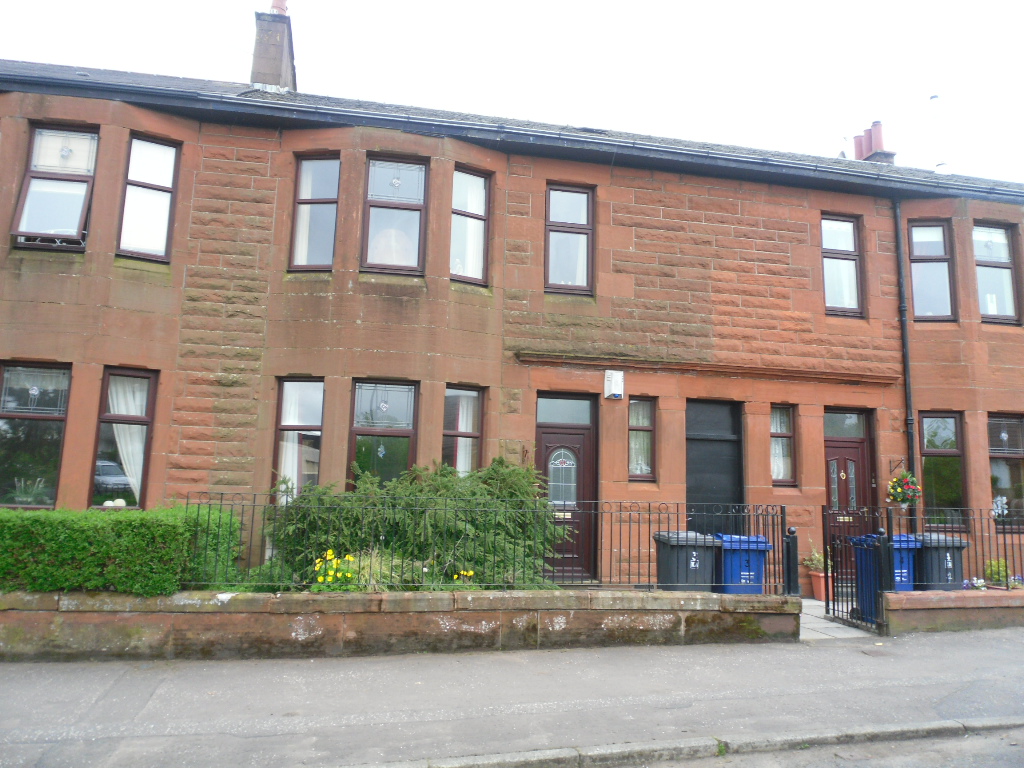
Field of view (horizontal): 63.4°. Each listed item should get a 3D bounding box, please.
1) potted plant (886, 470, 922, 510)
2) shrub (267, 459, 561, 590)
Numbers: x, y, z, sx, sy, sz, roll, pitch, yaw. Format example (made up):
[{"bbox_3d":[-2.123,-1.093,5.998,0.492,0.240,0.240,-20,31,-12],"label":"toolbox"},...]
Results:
[{"bbox_3d":[5.795,1.559,12.241,0.460,0.490,0.450,3,-10,-10],"label":"potted plant"},{"bbox_3d":[-1.125,1.626,9.568,3.200,1.600,1.500,3,-10,-10],"label":"shrub"}]

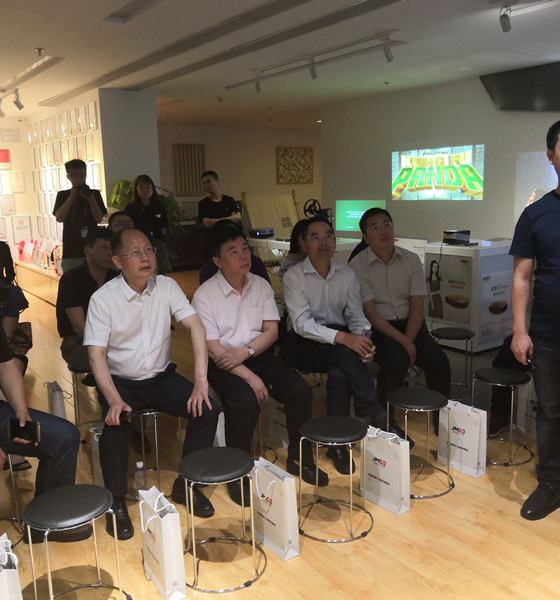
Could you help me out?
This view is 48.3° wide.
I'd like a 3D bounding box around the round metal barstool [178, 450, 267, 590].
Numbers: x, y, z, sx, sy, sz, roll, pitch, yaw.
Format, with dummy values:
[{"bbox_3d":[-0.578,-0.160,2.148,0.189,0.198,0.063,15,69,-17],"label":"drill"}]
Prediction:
[{"bbox_3d":[-0.240,0.856,2.493,0.362,0.450,0.362,-2,11,0],"label":"round metal barstool"}]

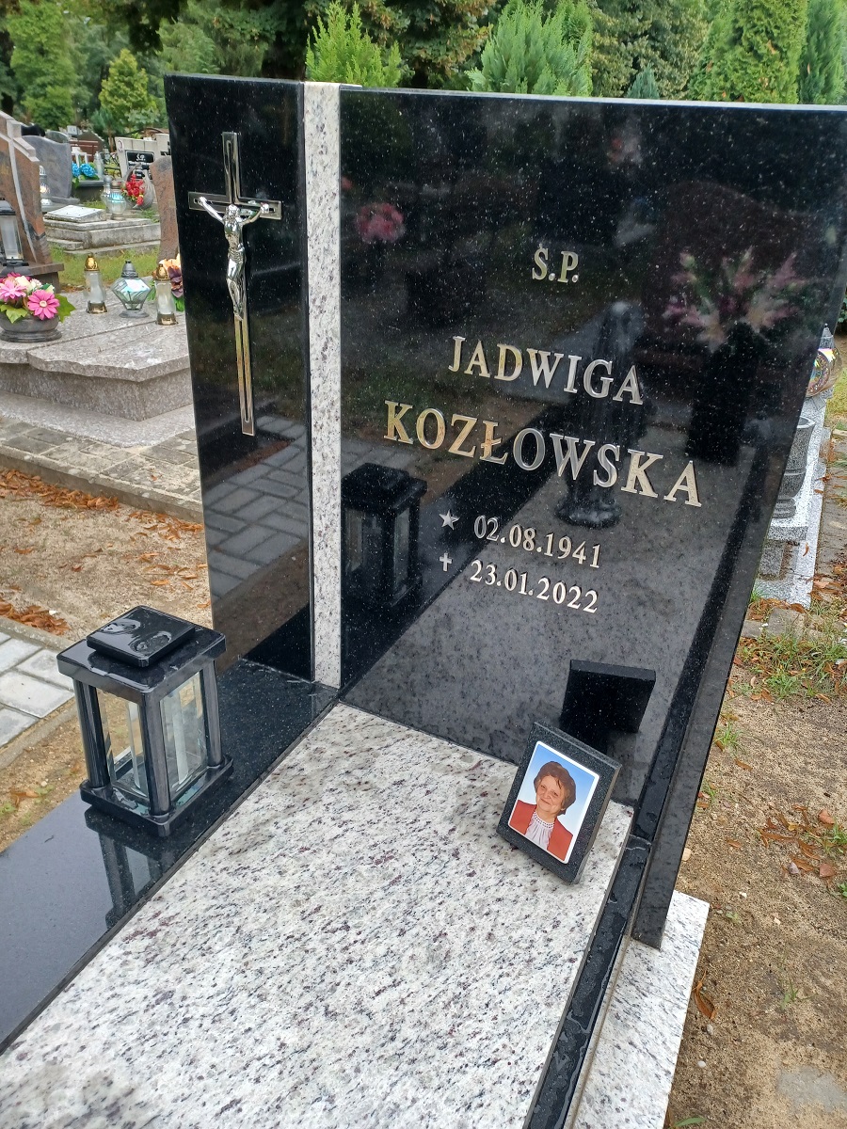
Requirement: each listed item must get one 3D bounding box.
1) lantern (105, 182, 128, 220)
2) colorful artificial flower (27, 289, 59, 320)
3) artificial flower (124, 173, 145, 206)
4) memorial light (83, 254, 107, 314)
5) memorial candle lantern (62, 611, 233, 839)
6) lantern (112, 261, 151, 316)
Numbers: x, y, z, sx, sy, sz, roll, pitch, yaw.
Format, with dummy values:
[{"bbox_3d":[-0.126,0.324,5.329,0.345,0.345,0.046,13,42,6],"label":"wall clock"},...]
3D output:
[{"bbox_3d":[-2.693,-3.203,7.151,0.170,0.290,0.170,15,30,21],"label":"lantern"},{"bbox_3d":[-1.513,-1.035,3.245,0.120,0.120,0.055,-10,31,-22],"label":"colorful artificial flower"},{"bbox_3d":[-2.792,-3.620,7.894,0.180,0.270,0.150,-6,30,-17],"label":"artificial flower"},{"bbox_3d":[-1.502,-1.280,3.715,0.090,0.243,0.090,-8,30,-19],"label":"memorial light"},{"bbox_3d":[-0.342,0.190,1.026,0.136,0.251,0.136,15,31,21],"label":"memorial candle lantern"},{"bbox_3d":[-1.322,-1.249,3.685,0.176,0.235,0.176,-7,30,-18],"label":"lantern"}]

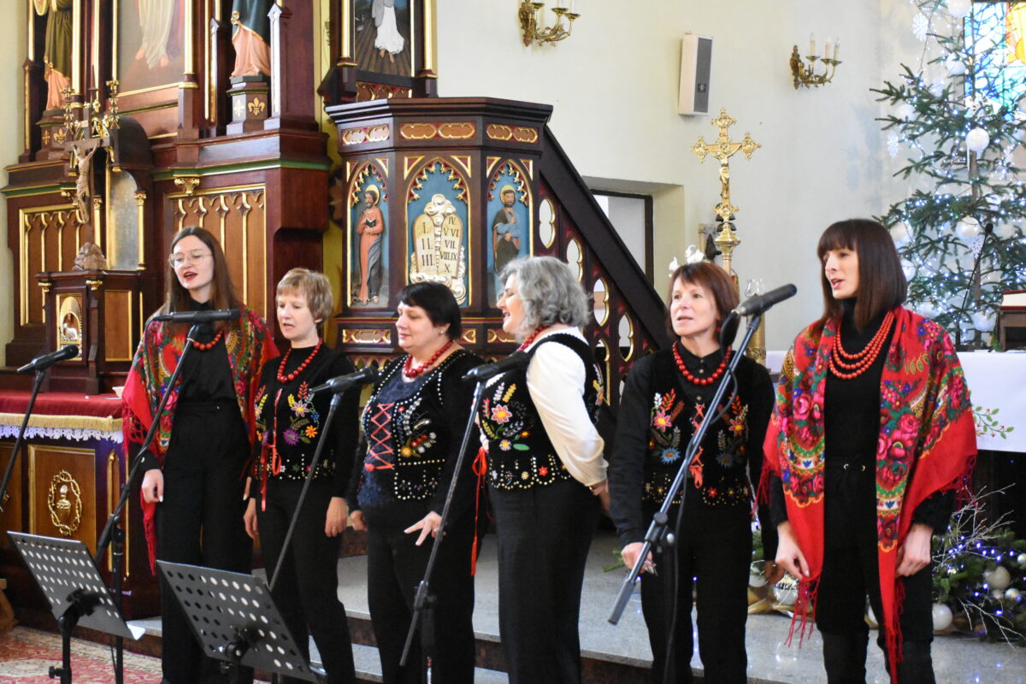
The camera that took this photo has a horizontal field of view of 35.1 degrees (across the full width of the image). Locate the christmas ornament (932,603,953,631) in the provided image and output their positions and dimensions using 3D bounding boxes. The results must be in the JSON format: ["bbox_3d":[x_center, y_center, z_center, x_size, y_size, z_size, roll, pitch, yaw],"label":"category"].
[{"bbox_3d":[1.574,1.015,6.000,0.100,0.104,0.100,0,0,0],"label":"christmas ornament"}]

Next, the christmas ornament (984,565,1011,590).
[{"bbox_3d":[1.850,0.900,6.200,0.098,0.100,0.098,0,0,0],"label":"christmas ornament"}]

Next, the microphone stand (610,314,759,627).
[{"bbox_3d":[0.380,0.640,4.000,0.600,1.430,0.600,0,0,-18],"label":"microphone stand"}]

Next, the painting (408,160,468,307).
[{"bbox_3d":[-0.347,-0.510,7.470,0.290,0.680,0.060,0,0,4],"label":"painting"}]

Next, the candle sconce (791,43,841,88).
[{"bbox_3d":[1.965,-1.810,10.480,0.320,0.340,0.330,-1,1,-44],"label":"candle sconce"}]

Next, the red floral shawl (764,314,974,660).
[{"bbox_3d":[0.980,0.425,4.480,0.560,1.020,0.360,0,0,22],"label":"red floral shawl"}]

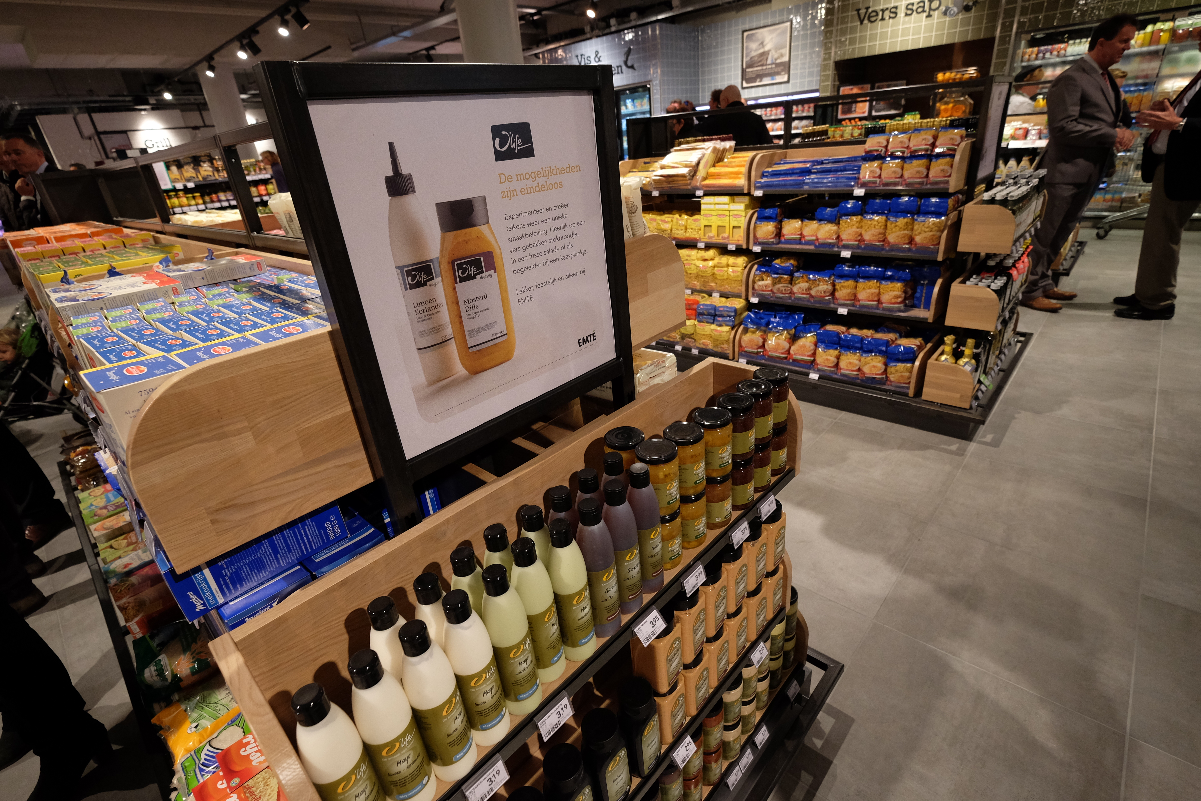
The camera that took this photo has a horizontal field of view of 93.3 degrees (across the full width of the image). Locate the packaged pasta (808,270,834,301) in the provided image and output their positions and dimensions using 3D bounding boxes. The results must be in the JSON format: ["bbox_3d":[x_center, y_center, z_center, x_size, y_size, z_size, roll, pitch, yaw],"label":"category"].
[{"bbox_3d":[1.214,-0.629,3.117,0.115,0.155,0.060,17,33,39],"label":"packaged pasta"}]

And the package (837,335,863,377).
[{"bbox_3d":[1.300,-0.235,2.944,0.105,0.214,0.070,17,33,39],"label":"package"}]

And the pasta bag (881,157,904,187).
[{"bbox_3d":[1.382,-1.083,2.686,0.088,0.122,0.050,17,33,39],"label":"pasta bag"}]

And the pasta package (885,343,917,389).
[{"bbox_3d":[1.485,-0.172,2.789,0.110,0.200,0.070,17,33,39],"label":"pasta package"}]

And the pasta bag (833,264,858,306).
[{"bbox_3d":[1.289,-0.606,2.966,0.105,0.200,0.070,17,33,39],"label":"pasta bag"}]

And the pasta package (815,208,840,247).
[{"bbox_3d":[1.175,-0.891,2.919,0.108,0.187,0.070,17,33,39],"label":"pasta package"}]

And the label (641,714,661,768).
[{"bbox_3d":[0.097,0.647,1.065,0.007,0.118,0.052,17,33,39],"label":"label"}]

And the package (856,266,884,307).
[{"bbox_3d":[1.379,-0.581,2.888,0.110,0.194,0.070,17,33,39],"label":"package"}]

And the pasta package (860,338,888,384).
[{"bbox_3d":[1.388,-0.205,2.871,0.107,0.217,0.070,17,33,39],"label":"pasta package"}]

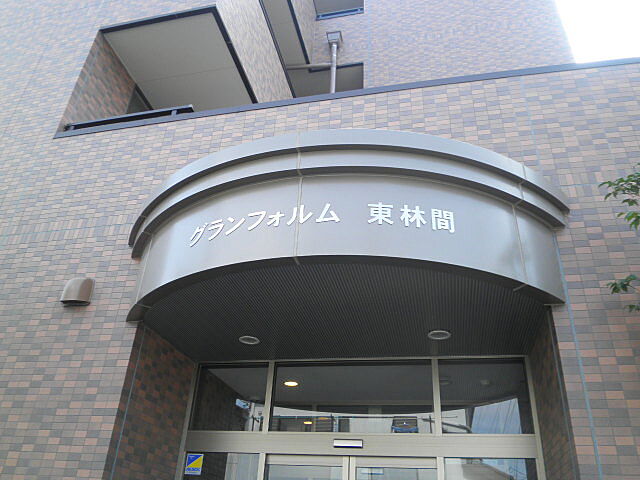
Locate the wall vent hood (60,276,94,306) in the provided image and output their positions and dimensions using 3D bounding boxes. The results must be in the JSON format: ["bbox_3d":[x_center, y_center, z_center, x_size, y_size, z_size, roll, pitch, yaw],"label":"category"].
[{"bbox_3d":[-2.007,0.406,3.950,0.246,0.247,0.122,-4,-29,12],"label":"wall vent hood"}]

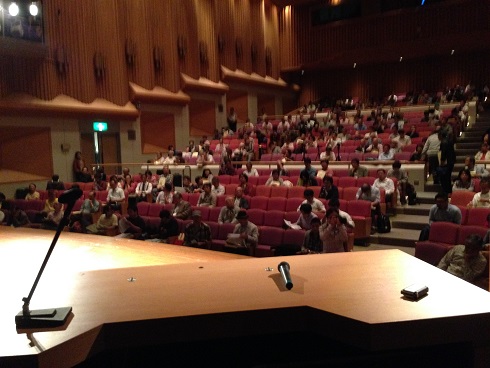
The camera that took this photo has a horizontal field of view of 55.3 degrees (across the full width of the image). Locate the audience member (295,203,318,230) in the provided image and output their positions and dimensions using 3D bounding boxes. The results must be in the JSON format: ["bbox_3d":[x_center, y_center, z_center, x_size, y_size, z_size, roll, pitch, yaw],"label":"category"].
[{"bbox_3d":[1.087,0.926,8.629,0.480,1.100,0.780,1,5,39],"label":"audience member"}]

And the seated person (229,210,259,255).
[{"bbox_3d":[-0.090,1.082,8.432,0.500,1.191,0.780,1,5,39],"label":"seated person"}]

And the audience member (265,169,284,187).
[{"bbox_3d":[0.746,0.162,12.715,0.480,1.100,0.720,0,4,30],"label":"audience member"}]

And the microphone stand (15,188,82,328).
[{"bbox_3d":[-0.539,0.198,1.313,0.175,0.364,0.128,-2,4,-10],"label":"microphone stand"}]

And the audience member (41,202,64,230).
[{"bbox_3d":[-4.928,1.055,11.786,0.470,1.100,0.750,0,4,25],"label":"audience member"}]

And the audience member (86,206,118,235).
[{"bbox_3d":[-3.485,1.096,11.564,0.540,1.150,0.750,0,4,25],"label":"audience member"}]

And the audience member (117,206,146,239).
[{"bbox_3d":[-2.543,1.064,10.423,0.470,1.109,0.750,1,5,37],"label":"audience member"}]

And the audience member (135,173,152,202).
[{"bbox_3d":[-3.307,0.273,15.060,0.520,1.210,0.740,-1,4,10],"label":"audience member"}]

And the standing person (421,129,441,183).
[{"bbox_3d":[5.257,-0.789,13.289,0.560,1.680,0.400,3,7,32],"label":"standing person"}]

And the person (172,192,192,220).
[{"bbox_3d":[-1.480,0.766,9.709,0.780,1.200,0.560,-7,9,-44],"label":"person"}]

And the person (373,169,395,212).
[{"bbox_3d":[3.173,0.207,10.796,0.500,1.100,0.780,1,5,37],"label":"person"}]

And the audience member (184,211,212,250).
[{"bbox_3d":[-0.990,1.093,9.185,0.500,1.123,0.750,0,4,30],"label":"audience member"}]

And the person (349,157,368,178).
[{"bbox_3d":[3.090,-0.107,12.925,0.530,1.160,0.720,1,5,33],"label":"person"}]

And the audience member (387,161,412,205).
[{"bbox_3d":[4.025,-0.053,12.267,0.550,1.090,0.780,0,4,20],"label":"audience member"}]

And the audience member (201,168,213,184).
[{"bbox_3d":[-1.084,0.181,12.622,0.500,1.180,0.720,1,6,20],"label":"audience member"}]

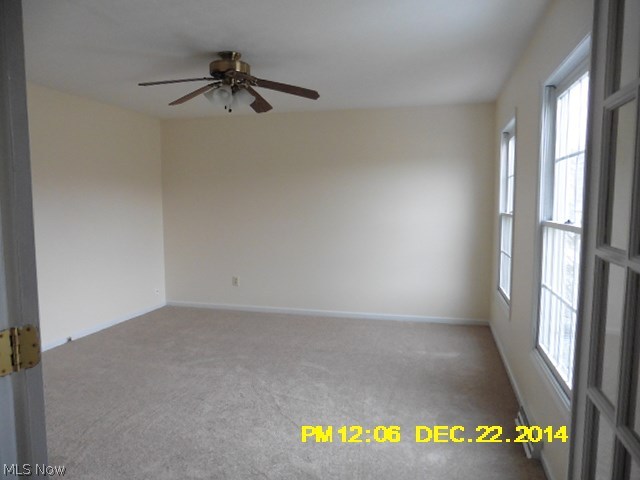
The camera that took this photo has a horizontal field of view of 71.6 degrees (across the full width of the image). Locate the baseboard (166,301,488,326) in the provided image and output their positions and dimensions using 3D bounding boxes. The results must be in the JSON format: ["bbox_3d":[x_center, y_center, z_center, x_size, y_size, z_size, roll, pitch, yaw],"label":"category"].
[{"bbox_3d":[-0.094,0.881,5.449,4.101,0.080,0.020,1,5,15],"label":"baseboard"}]

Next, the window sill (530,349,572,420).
[{"bbox_3d":[1.155,0.684,2.235,0.060,0.065,0.880,1,5,15],"label":"window sill"}]

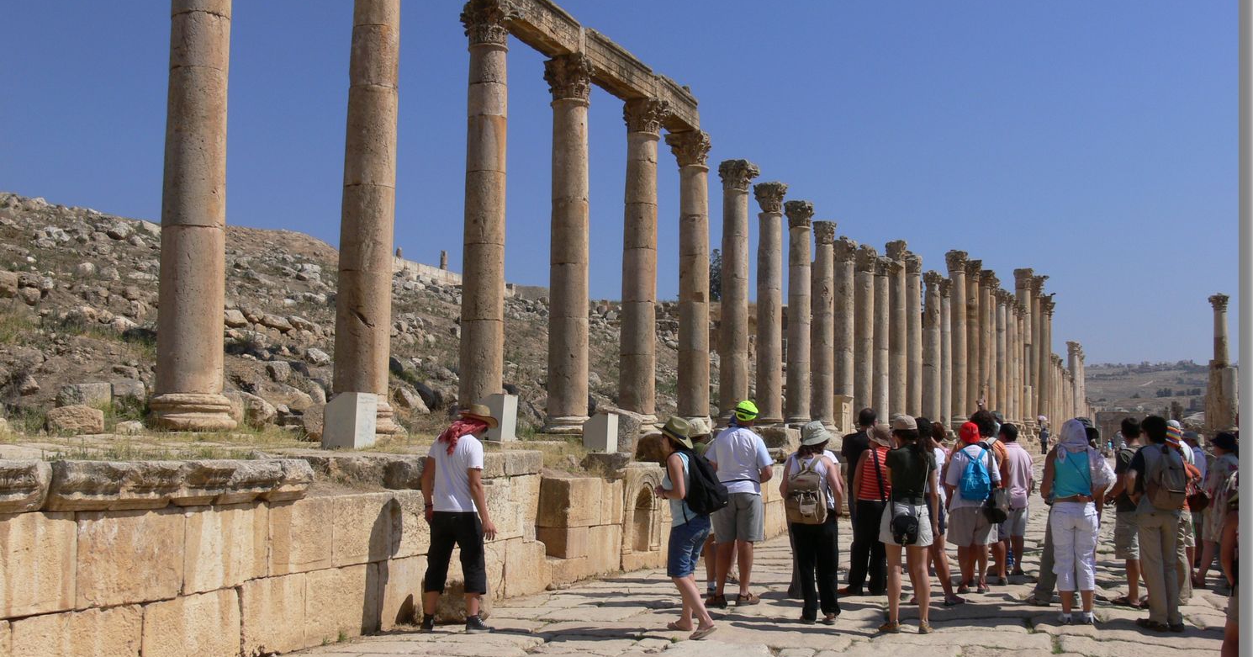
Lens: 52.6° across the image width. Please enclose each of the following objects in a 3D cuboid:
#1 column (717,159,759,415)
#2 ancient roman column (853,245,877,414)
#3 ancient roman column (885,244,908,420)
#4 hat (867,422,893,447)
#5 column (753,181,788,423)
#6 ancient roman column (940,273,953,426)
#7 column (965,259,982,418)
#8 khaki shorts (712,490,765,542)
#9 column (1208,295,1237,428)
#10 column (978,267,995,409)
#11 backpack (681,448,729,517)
[{"bbox_3d":[2.900,-0.857,33.919,1.020,7.410,1.020,-1,-5,22],"label":"column"},{"bbox_3d":[8.497,0.291,45.139,0.880,6.540,0.880,-1,-5,22],"label":"ancient roman column"},{"bbox_3d":[10.833,0.208,50.774,0.950,7.510,0.950,-1,-5,22],"label":"ancient roman column"},{"bbox_3d":[2.418,1.013,12.100,0.270,0.170,0.310,4,6,-37],"label":"hat"},{"bbox_3d":[3.889,-0.643,34.306,0.920,6.745,0.920,-1,-5,22],"label":"column"},{"bbox_3d":[15.177,1.285,60.328,0.860,7.508,0.860,-1,-5,22],"label":"ancient roman column"},{"bbox_3d":[21.495,0.850,78.797,1.250,10.240,1.250,-1,-5,22],"label":"column"},{"bbox_3d":[0.999,1.685,11.405,0.460,0.483,0.330,0,-4,4],"label":"khaki shorts"},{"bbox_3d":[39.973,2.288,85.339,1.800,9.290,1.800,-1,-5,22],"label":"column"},{"bbox_3d":[23.820,1.242,84.471,1.250,10.320,1.250,-1,-5,22],"label":"column"},{"bbox_3d":[0.598,1.175,9.650,0.240,0.490,0.310,-22,-15,27],"label":"backpack"}]

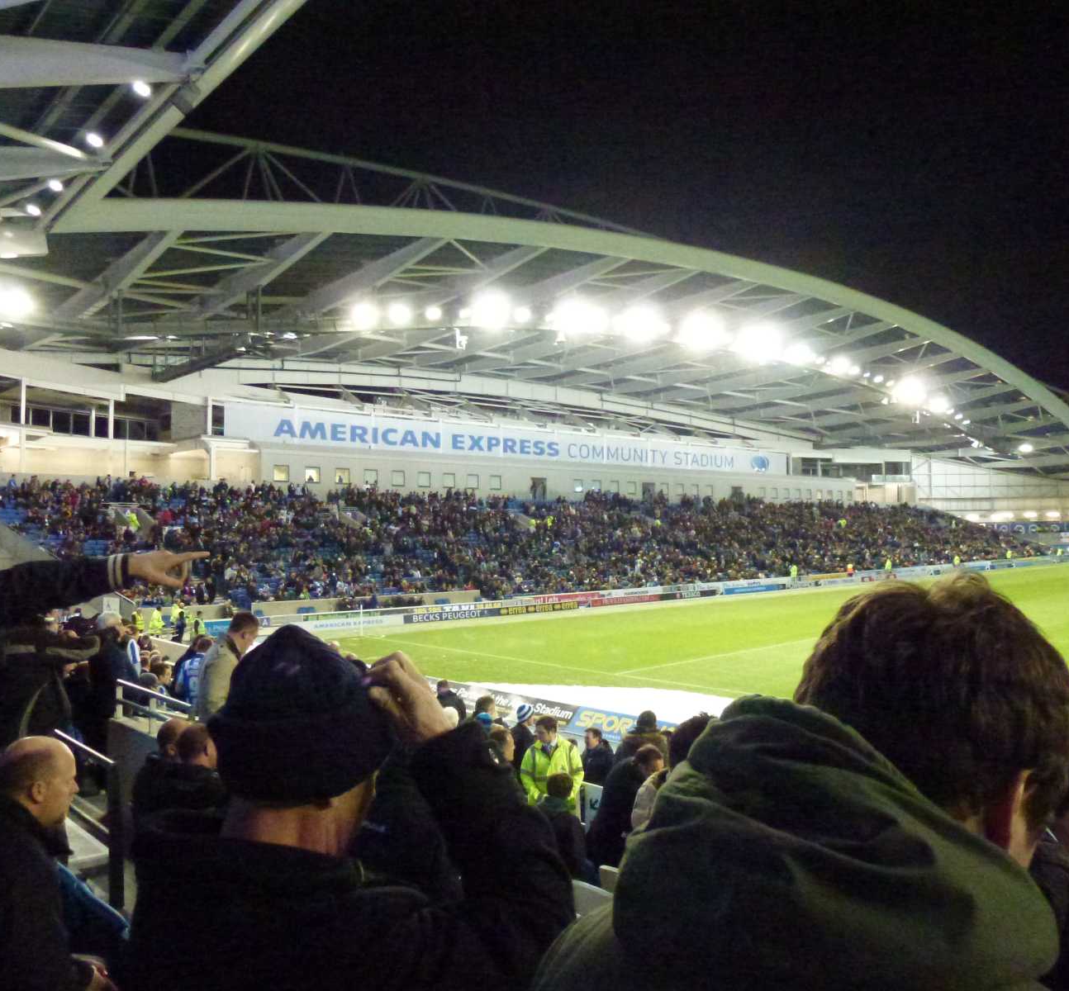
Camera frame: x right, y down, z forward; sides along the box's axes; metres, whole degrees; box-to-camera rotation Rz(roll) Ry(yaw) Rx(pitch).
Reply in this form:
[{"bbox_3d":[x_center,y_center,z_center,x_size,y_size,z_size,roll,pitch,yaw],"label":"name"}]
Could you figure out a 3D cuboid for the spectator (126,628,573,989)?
[{"bbox_3d":[-0.247,1.060,1.299,0.600,1.740,0.460,-3,-2,27],"label":"spectator"}]

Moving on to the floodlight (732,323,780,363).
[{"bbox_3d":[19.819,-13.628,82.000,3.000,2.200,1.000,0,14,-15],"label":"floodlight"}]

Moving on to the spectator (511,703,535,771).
[{"bbox_3d":[-0.119,3.197,10.279,0.360,1.740,0.480,1,-2,-41],"label":"spectator"}]

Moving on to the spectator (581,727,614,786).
[{"bbox_3d":[0.721,3.449,10.169,0.340,1.740,0.500,0,-3,-38],"label":"spectator"}]

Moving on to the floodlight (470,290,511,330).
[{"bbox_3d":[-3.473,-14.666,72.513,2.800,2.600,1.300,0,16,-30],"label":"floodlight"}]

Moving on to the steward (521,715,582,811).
[{"bbox_3d":[0.180,3.055,8.979,0.600,1.780,0.380,0,-1,13],"label":"steward"}]

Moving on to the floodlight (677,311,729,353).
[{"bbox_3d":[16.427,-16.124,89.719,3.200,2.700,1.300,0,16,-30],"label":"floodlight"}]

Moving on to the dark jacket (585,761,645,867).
[{"bbox_3d":[0.530,1.981,5.700,0.420,0.720,0.520,1,-2,-44],"label":"dark jacket"}]

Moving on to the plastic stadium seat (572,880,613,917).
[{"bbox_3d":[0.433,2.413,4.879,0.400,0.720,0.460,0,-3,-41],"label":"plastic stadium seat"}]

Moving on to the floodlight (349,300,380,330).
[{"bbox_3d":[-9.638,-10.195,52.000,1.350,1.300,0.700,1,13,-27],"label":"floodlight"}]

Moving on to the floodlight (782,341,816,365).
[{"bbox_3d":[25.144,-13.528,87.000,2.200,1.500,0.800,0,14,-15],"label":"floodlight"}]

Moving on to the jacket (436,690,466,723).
[{"bbox_3d":[-1.194,3.098,13.000,0.320,0.680,0.500,-3,-3,40],"label":"jacket"}]

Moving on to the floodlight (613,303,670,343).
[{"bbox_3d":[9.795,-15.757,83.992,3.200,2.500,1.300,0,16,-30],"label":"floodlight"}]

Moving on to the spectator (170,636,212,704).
[{"bbox_3d":[-3.566,2.352,9.679,0.480,1.720,0.360,-1,-2,30],"label":"spectator"}]

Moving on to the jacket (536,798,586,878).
[{"bbox_3d":[0.163,2.042,5.450,0.400,0.530,0.260,-2,-2,22],"label":"jacket"}]

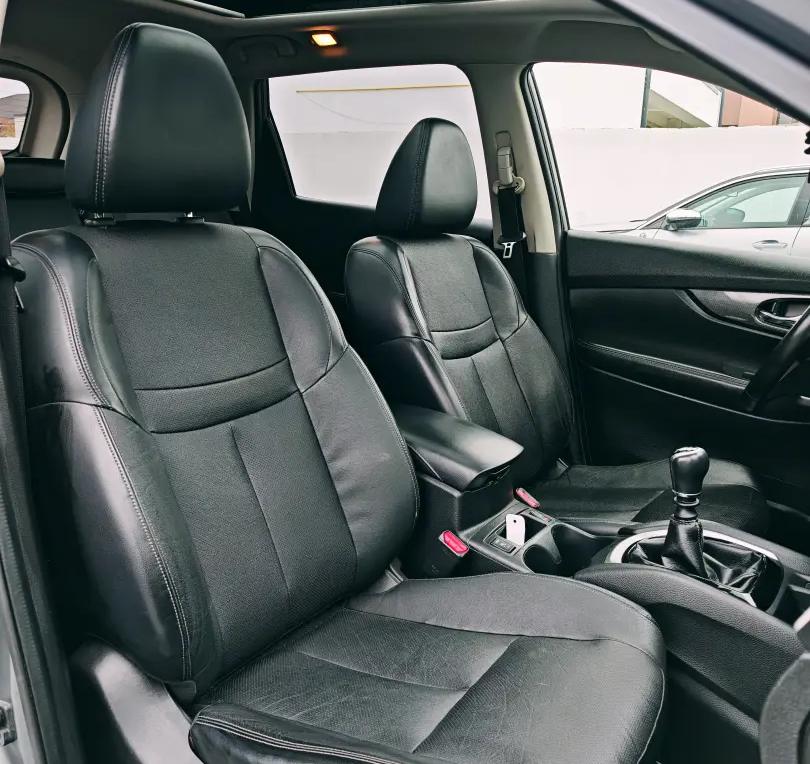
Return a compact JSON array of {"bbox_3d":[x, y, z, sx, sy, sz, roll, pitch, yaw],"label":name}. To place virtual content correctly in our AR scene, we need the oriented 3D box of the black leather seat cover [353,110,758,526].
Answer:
[{"bbox_3d":[0.313,-0.032,1.542,0.810,1.000,0.540,8,12,30],"label":"black leather seat cover"}]

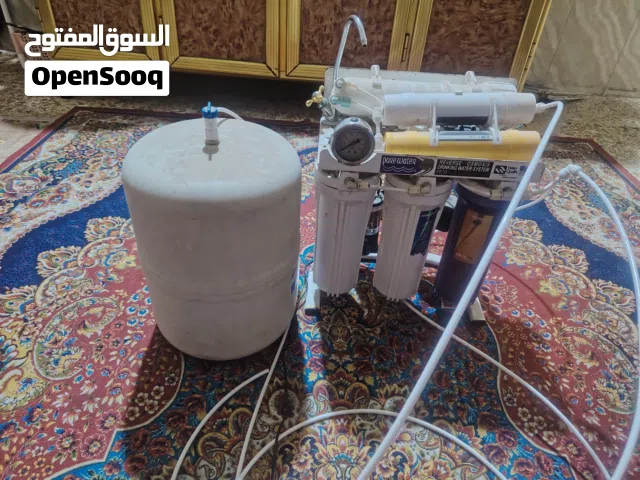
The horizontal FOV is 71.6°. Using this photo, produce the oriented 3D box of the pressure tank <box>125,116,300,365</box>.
[{"bbox_3d":[-0.181,-0.006,0.807,0.284,0.412,0.284,3,37,1],"label":"pressure tank"}]

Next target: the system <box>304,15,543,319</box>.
[{"bbox_3d":[0.176,-0.117,0.847,0.414,0.562,0.222,3,37,1],"label":"system"}]

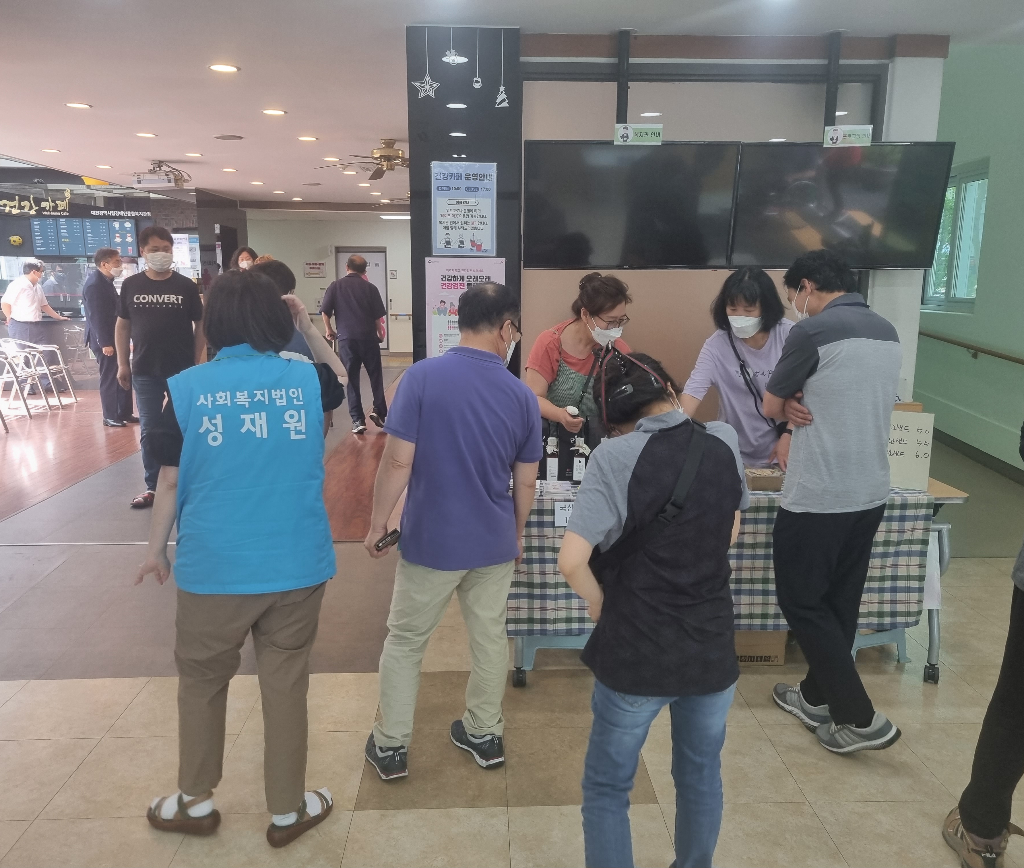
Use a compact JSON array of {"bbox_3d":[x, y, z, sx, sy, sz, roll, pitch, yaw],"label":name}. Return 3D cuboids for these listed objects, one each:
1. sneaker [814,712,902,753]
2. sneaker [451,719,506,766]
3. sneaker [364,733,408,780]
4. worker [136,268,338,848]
[{"bbox_3d":[1.141,0.966,2.848,0.287,0.115,0.105,-6,9,14],"label":"sneaker"},{"bbox_3d":[-0.122,0.972,2.862,0.103,0.115,0.287,-6,12,-29],"label":"sneaker"},{"bbox_3d":[-0.415,0.982,2.804,0.103,0.115,0.287,-4,11,-23],"label":"sneaker"},{"bbox_3d":[-0.725,0.334,2.382,0.540,1.560,0.380,-3,11,-16],"label":"worker"}]

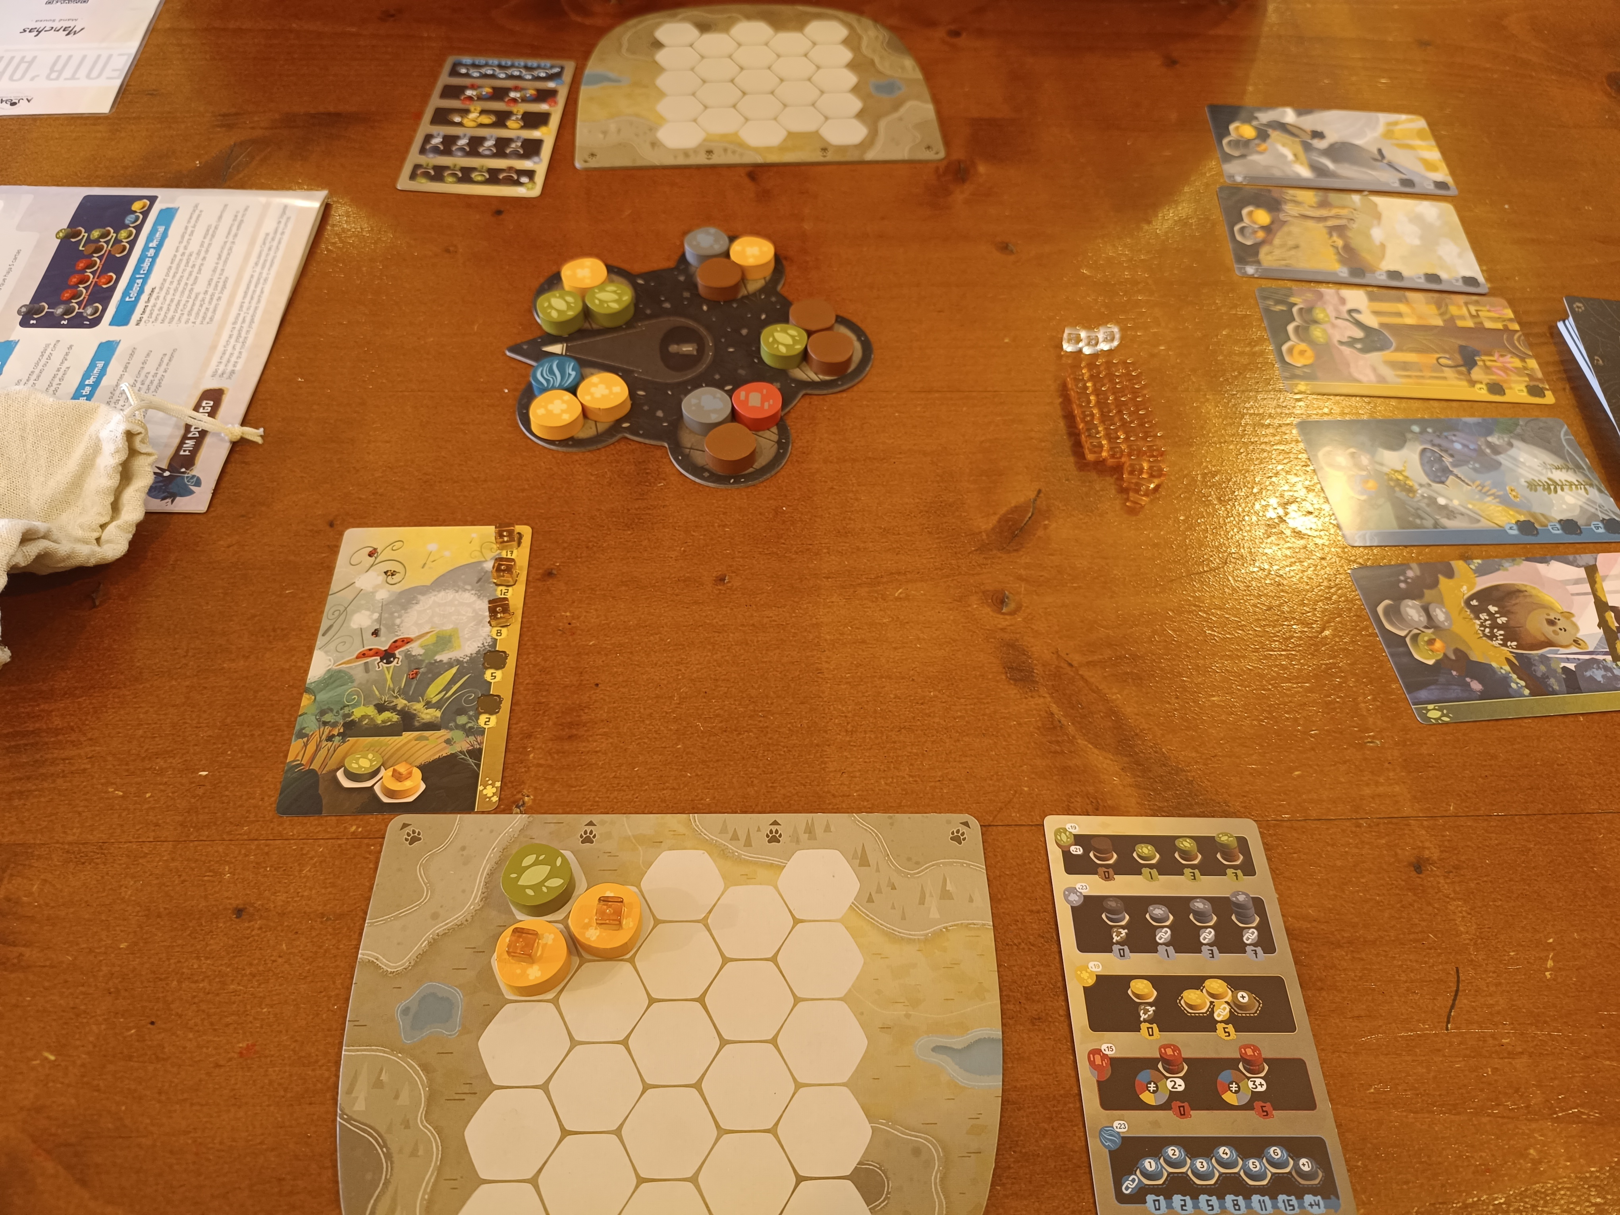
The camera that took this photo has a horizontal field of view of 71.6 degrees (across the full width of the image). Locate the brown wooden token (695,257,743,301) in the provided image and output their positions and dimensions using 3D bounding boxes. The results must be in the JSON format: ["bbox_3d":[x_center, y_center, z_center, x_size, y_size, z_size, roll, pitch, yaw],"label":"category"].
[{"bbox_3d":[-0.041,-0.149,0.512,0.020,0.008,0.020,1,55,-1],"label":"brown wooden token"}]

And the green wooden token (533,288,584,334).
[{"bbox_3d":[-0.110,-0.130,0.496,0.021,0.008,0.021,1,55,-2],"label":"green wooden token"}]

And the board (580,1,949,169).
[{"bbox_3d":[-0.030,-0.289,0.616,0.190,0.002,0.158,-3,55,-4],"label":"board"}]

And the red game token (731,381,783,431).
[{"bbox_3d":[-0.022,-0.084,0.467,0.020,0.008,0.020,1,55,-1],"label":"red game token"}]

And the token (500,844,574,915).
[{"bbox_3d":[-0.084,0.084,0.348,0.021,0.008,0.021,1,55,-2],"label":"token"}]

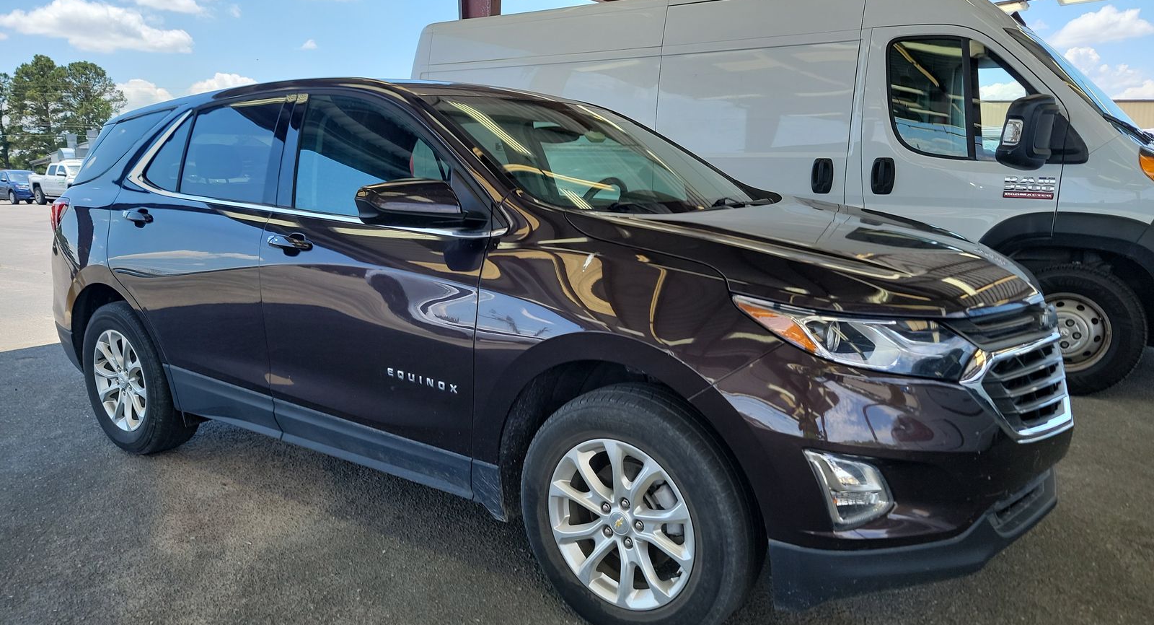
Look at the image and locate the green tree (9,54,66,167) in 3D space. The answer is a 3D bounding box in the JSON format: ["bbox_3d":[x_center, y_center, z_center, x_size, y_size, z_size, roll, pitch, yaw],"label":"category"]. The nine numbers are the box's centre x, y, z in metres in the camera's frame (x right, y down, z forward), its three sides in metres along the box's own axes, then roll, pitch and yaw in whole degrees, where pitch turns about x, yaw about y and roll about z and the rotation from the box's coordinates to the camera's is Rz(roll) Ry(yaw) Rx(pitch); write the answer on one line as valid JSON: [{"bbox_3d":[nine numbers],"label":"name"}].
[{"bbox_3d":[-52.940,-19.309,79.157,5.800,12.142,5.800,-8,13,-32],"label":"green tree"}]

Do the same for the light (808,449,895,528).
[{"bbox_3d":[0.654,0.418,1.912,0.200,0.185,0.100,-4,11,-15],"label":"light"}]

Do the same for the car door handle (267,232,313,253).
[{"bbox_3d":[-1.009,-0.244,2.814,0.240,0.048,0.060,7,13,34],"label":"car door handle"}]

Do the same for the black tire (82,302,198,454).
[{"bbox_3d":[-2.071,0.303,3.799,0.724,0.720,0.225,7,13,34],"label":"black tire"}]

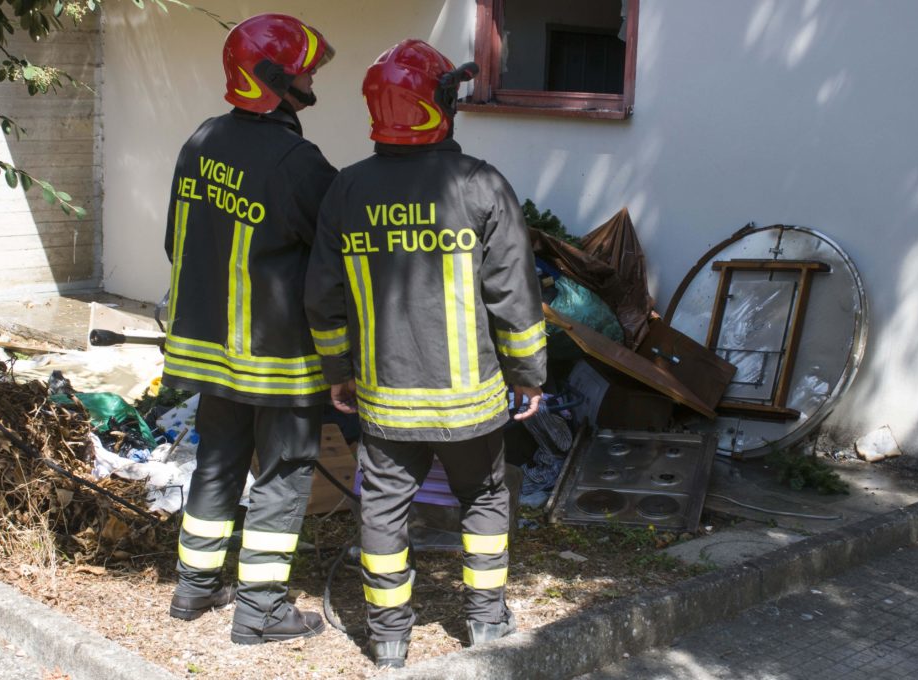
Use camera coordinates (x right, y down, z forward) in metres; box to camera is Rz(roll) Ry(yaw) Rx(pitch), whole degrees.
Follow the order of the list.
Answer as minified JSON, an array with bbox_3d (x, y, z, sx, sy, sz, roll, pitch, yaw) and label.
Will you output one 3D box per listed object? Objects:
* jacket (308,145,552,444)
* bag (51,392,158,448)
[{"bbox_3d":[-0.097,-0.167,4.298,0.660,0.830,0.360,4,10,13],"label":"jacket"},{"bbox_3d":[-1.506,0.341,6.257,0.440,0.200,0.320,4,10,10],"label":"bag"}]

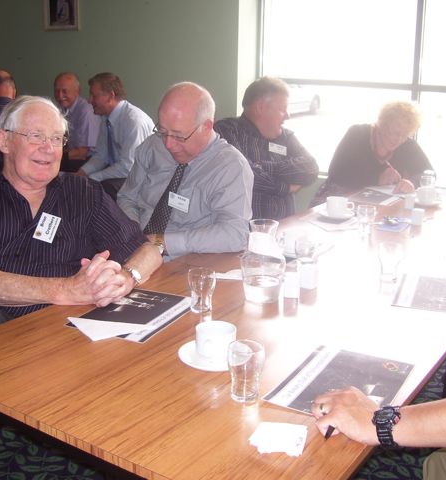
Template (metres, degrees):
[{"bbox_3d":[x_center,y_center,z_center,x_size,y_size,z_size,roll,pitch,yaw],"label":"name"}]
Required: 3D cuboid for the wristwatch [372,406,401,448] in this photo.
[{"bbox_3d":[0.284,0.327,1.155,0.047,0.052,0.060,-1,17,-10],"label":"wristwatch"}]

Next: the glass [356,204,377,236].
[{"bbox_3d":[0.540,-0.071,2.514,0.070,0.108,0.070,12,18,33],"label":"glass"}]

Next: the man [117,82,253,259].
[{"bbox_3d":[-0.048,0.088,2.385,0.570,1.260,0.700,4,17,8],"label":"man"}]

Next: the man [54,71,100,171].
[{"bbox_3d":[-1.020,-0.425,4.220,0.520,1.250,0.780,13,19,36],"label":"man"}]

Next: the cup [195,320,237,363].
[{"bbox_3d":[-0.014,0.221,1.439,0.089,0.062,0.112,1,16,-3],"label":"cup"}]

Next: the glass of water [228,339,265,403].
[{"bbox_3d":[0.044,0.254,1.290,0.071,0.106,0.071,2,16,0],"label":"glass of water"}]

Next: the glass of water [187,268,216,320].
[{"bbox_3d":[-0.054,0.132,1.698,0.070,0.105,0.070,2,15,0],"label":"glass of water"}]

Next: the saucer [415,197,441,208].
[{"bbox_3d":[0.895,-0.167,2.962,0.150,0.022,0.150,2,16,0],"label":"saucer"}]

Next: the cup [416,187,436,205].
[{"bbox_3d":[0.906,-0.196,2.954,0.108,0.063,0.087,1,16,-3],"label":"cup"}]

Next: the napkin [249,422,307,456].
[{"bbox_3d":[0.095,0.345,1.158,0.097,0.010,0.100,5,17,9],"label":"napkin"}]

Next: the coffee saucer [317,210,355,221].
[{"bbox_3d":[0.477,-0.100,2.778,0.156,0.021,0.156,2,15,0],"label":"coffee saucer"}]

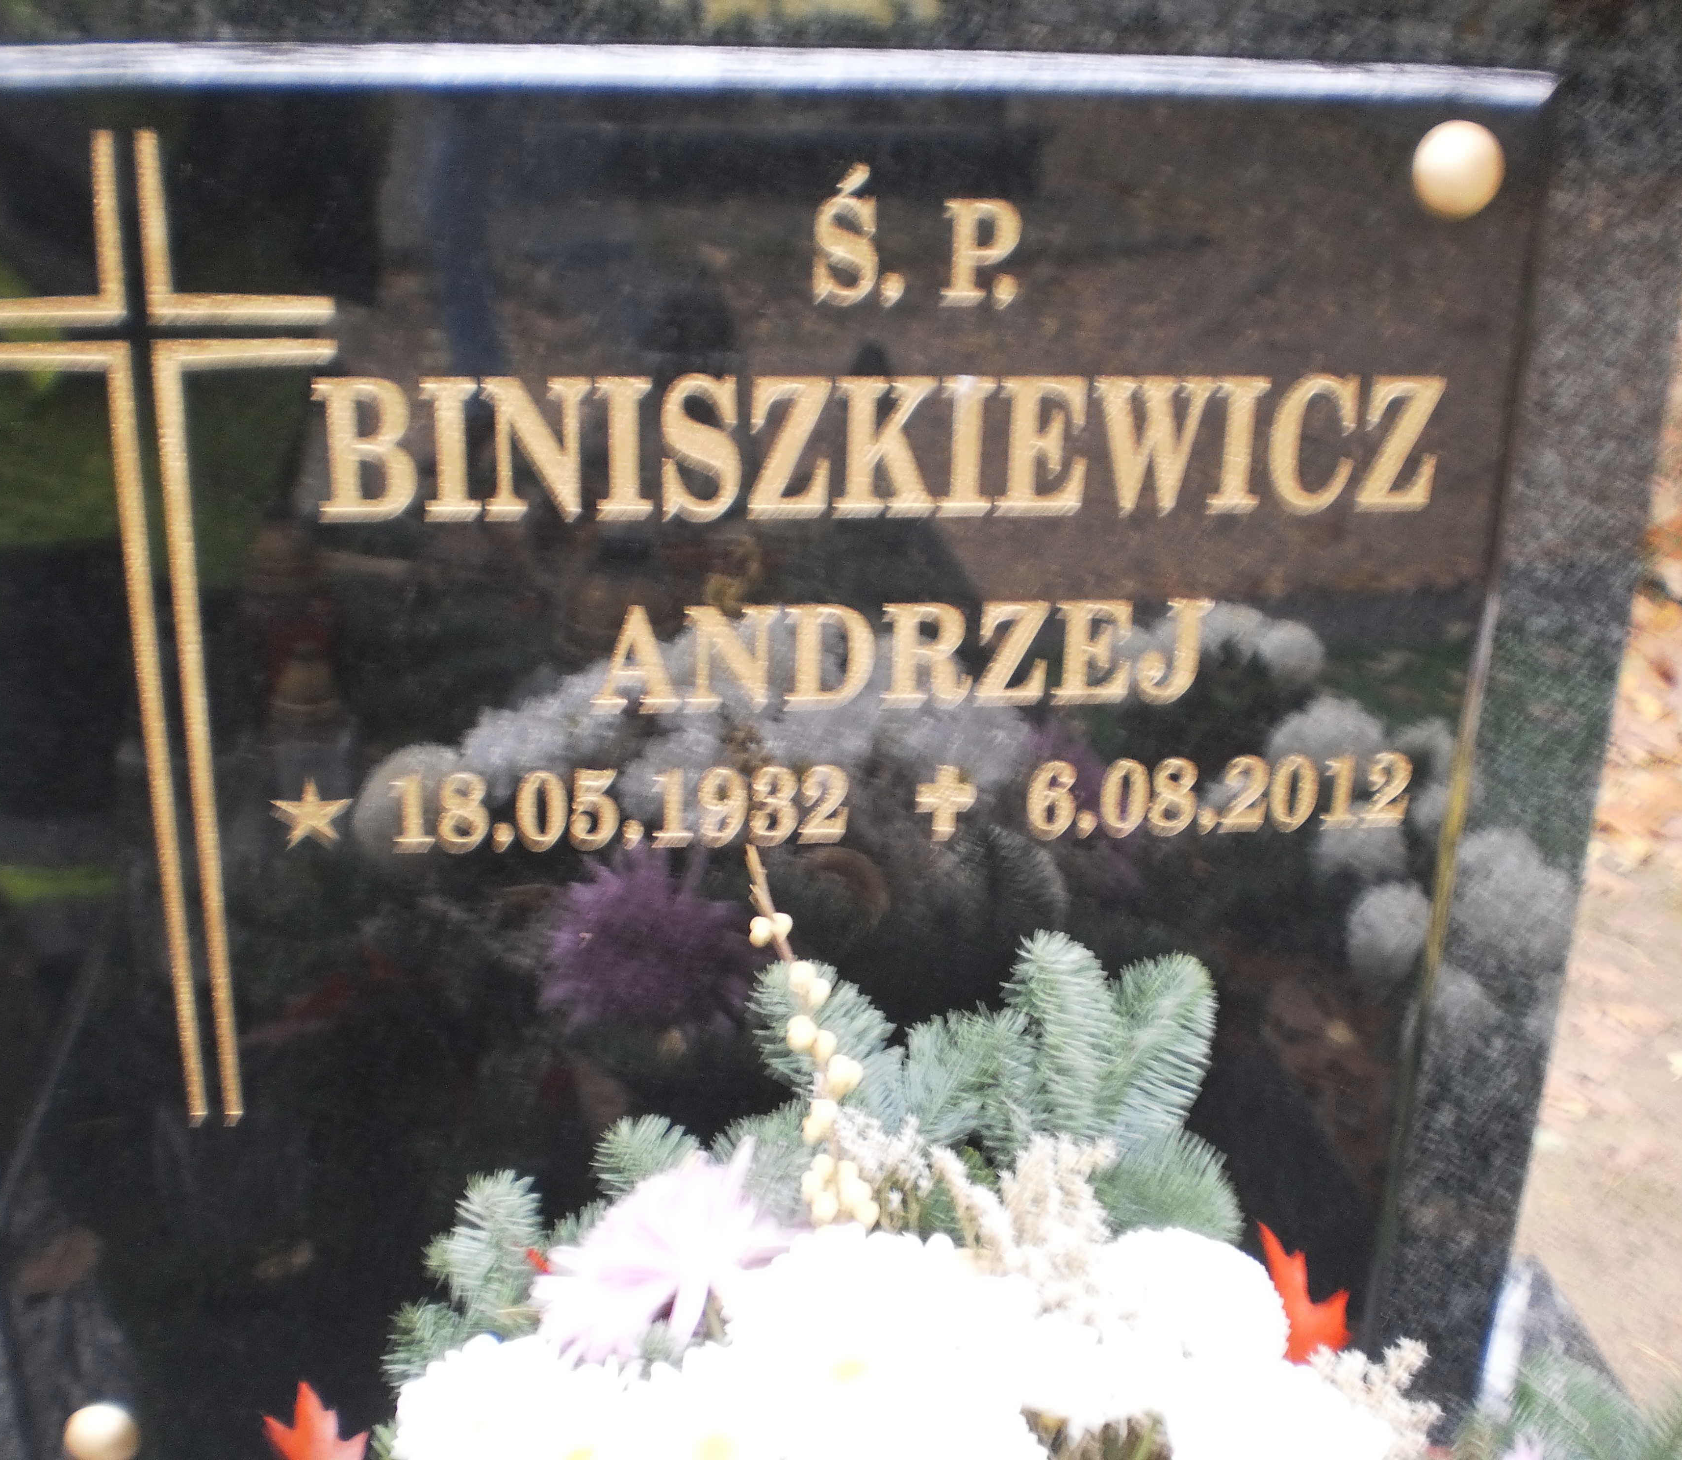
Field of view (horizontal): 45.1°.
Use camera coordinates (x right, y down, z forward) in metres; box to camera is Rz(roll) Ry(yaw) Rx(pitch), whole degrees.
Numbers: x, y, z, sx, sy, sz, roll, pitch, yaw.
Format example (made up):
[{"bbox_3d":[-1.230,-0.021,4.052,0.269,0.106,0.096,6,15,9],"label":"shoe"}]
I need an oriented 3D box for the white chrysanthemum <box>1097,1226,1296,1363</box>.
[{"bbox_3d":[0.133,0.220,0.770,0.077,0.066,0.074,-1,21,-6],"label":"white chrysanthemum"}]

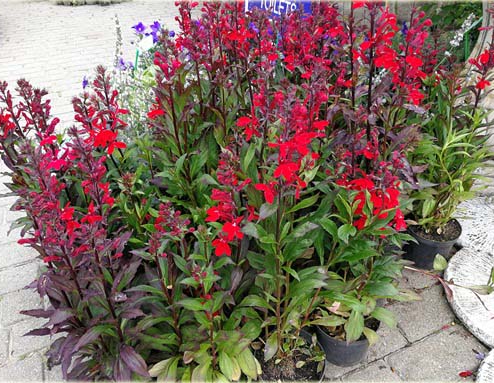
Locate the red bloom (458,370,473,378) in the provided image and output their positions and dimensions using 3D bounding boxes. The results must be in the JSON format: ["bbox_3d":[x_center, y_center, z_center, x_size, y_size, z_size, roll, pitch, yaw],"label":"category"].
[{"bbox_3d":[0.649,0.543,1.182,0.039,0.010,0.018,0,34,0],"label":"red bloom"}]

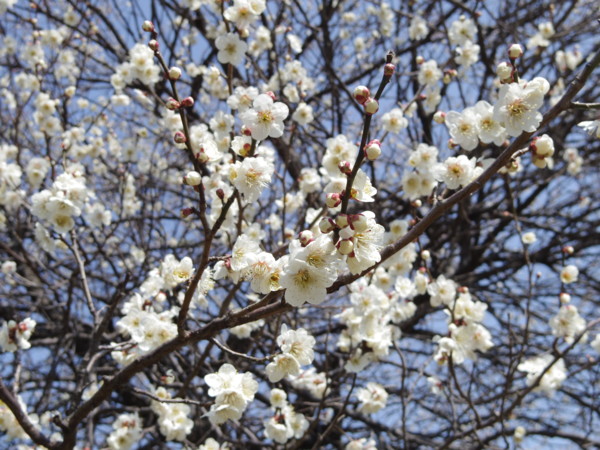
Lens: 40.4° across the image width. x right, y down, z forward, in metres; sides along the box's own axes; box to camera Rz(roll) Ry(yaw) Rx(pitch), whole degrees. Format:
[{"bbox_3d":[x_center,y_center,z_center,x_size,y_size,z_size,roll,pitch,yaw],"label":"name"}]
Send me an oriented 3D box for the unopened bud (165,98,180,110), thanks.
[{"bbox_3d":[-0.067,-0.063,0.425,0.007,0.006,0.006,11,0,-32],"label":"unopened bud"}]

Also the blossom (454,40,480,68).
[{"bbox_3d":[0.152,-0.155,0.740,0.025,0.025,0.012,-3,8,6],"label":"blossom"}]

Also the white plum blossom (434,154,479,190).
[{"bbox_3d":[0.088,-0.030,0.460,0.025,0.021,0.012,-1,6,3],"label":"white plum blossom"}]

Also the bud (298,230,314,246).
[{"bbox_3d":[0.003,0.006,0.385,0.007,0.008,0.007,6,12,0],"label":"bud"}]

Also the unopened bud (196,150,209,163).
[{"bbox_3d":[-0.051,-0.036,0.425,0.006,0.006,0.007,-22,-58,0],"label":"unopened bud"}]

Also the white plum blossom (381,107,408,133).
[{"bbox_3d":[0.079,-0.088,0.680,0.023,0.022,0.012,0,11,0],"label":"white plum blossom"}]

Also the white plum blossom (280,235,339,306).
[{"bbox_3d":[0.004,0.021,0.375,0.027,0.031,0.018,3,8,-9],"label":"white plum blossom"}]

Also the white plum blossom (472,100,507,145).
[{"bbox_3d":[0.098,-0.053,0.420,0.021,0.023,0.013,-2,11,6],"label":"white plum blossom"}]

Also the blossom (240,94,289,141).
[{"bbox_3d":[-0.019,-0.057,0.435,0.025,0.025,0.012,1,6,-3],"label":"blossom"}]

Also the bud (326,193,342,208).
[{"bbox_3d":[0.017,-0.012,0.400,0.008,0.007,0.007,-17,0,-33],"label":"bud"}]

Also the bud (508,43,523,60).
[{"bbox_3d":[0.110,-0.088,0.415,0.007,0.008,0.007,3,15,0],"label":"bud"}]

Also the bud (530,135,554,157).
[{"bbox_3d":[0.127,-0.042,0.425,0.012,0.011,0.011,-6,0,24],"label":"bud"}]

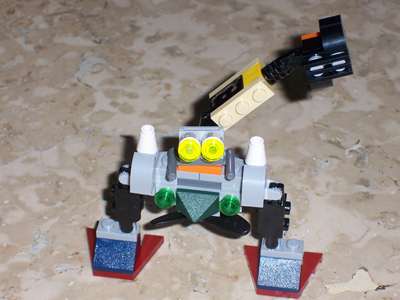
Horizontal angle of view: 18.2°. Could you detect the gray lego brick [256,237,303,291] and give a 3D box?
[{"bbox_3d":[0.030,0.043,0.472,0.016,0.013,0.016,5,38,6],"label":"gray lego brick"}]

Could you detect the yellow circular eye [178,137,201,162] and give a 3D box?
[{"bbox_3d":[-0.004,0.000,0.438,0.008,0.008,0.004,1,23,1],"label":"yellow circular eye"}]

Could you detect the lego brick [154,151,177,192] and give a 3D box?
[{"bbox_3d":[-0.012,0.008,0.459,0.008,0.011,0.008,6,37,6],"label":"lego brick"}]

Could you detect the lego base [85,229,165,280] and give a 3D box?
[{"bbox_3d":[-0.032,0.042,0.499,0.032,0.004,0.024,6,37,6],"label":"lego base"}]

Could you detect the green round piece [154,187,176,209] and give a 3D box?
[{"bbox_3d":[-0.013,0.018,0.460,0.008,0.008,0.005,6,37,6],"label":"green round piece"}]

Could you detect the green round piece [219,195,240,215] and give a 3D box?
[{"bbox_3d":[0.011,0.020,0.448,0.008,0.008,0.004,5,38,6],"label":"green round piece"}]

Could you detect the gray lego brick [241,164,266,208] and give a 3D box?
[{"bbox_3d":[0.020,0.011,0.452,0.008,0.013,0.016,5,38,6],"label":"gray lego brick"}]

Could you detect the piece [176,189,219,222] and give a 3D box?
[{"bbox_3d":[-0.001,0.021,0.459,0.016,0.010,0.009,6,37,6],"label":"piece"}]

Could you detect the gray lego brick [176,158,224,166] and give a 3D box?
[{"bbox_3d":[0.000,0.002,0.449,0.016,0.003,0.009,1,38,1],"label":"gray lego brick"}]

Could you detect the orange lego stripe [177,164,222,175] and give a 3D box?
[{"bbox_3d":[0.000,0.004,0.453,0.016,0.003,0.011,5,38,6],"label":"orange lego stripe"}]

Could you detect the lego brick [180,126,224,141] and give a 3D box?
[{"bbox_3d":[0.000,-0.005,0.440,0.016,0.006,0.004,1,38,1],"label":"lego brick"}]

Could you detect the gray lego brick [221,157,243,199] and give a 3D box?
[{"bbox_3d":[0.012,0.012,0.455,0.008,0.011,0.015,5,38,6],"label":"gray lego brick"}]

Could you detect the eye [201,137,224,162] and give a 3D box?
[{"bbox_3d":[0.004,0.000,0.440,0.008,0.008,0.005,4,6,3],"label":"eye"}]

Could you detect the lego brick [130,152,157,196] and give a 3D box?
[{"bbox_3d":[-0.021,0.009,0.462,0.008,0.013,0.010,6,37,6],"label":"lego brick"}]

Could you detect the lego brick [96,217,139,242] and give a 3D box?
[{"bbox_3d":[-0.032,0.031,0.491,0.016,0.005,0.008,6,37,6],"label":"lego brick"}]

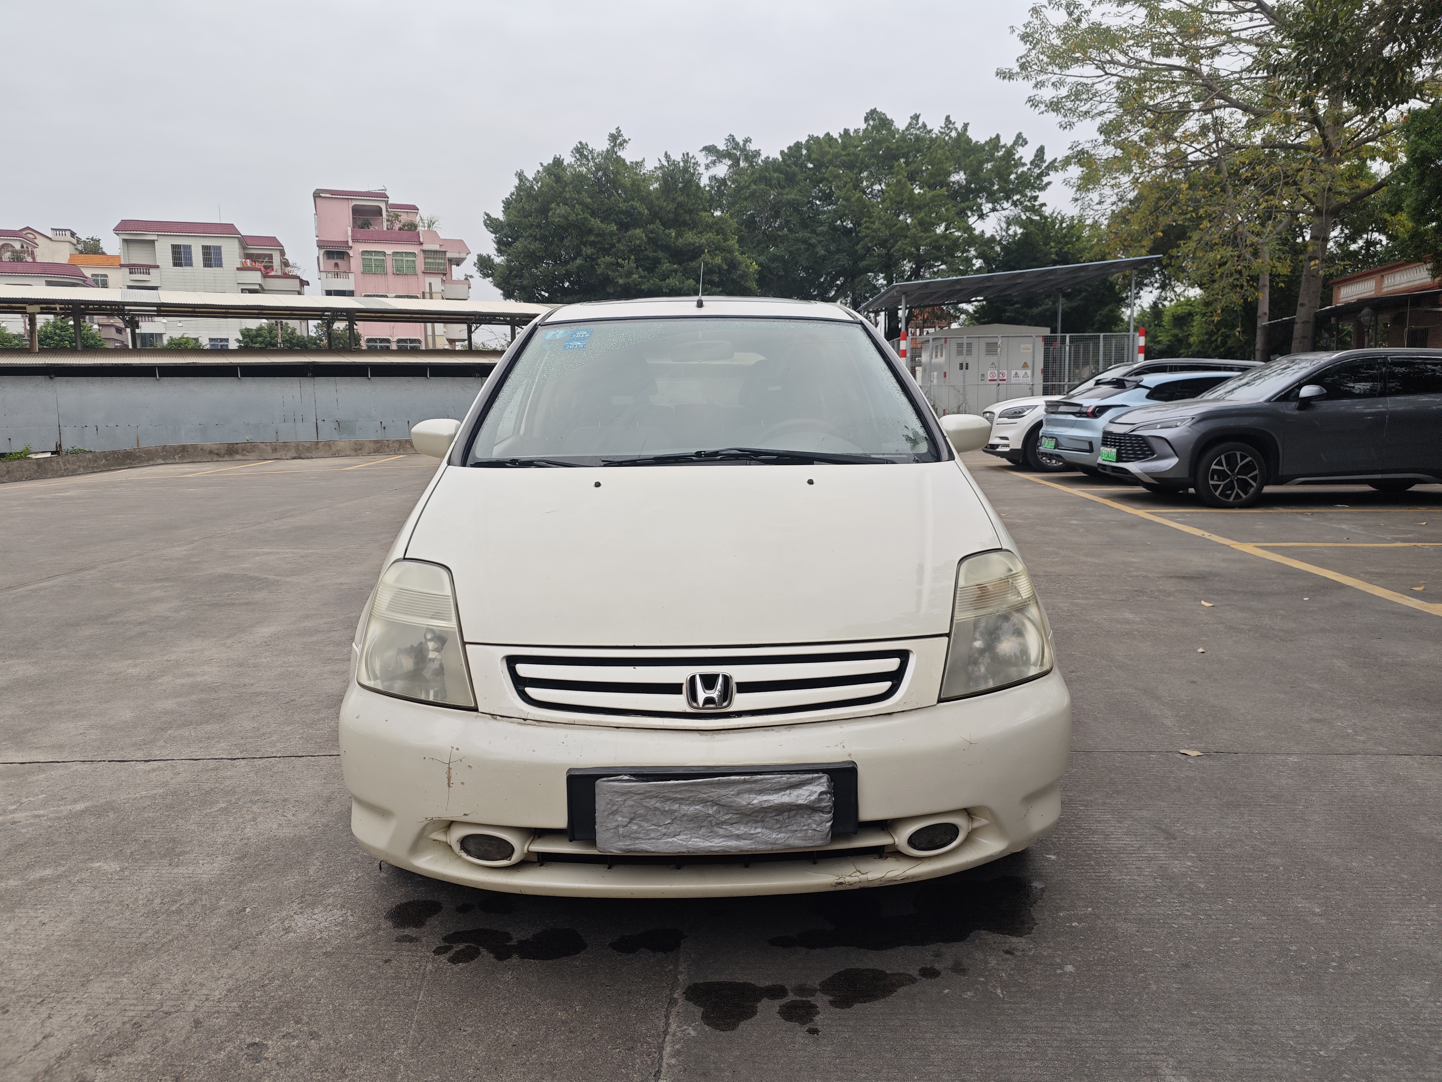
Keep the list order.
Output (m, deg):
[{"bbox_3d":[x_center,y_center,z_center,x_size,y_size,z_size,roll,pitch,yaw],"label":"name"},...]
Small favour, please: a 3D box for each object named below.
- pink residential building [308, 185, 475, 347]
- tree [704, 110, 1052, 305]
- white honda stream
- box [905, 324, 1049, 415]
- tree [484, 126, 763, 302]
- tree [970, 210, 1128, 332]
[{"bbox_3d":[-25.953,-17.642,82.584,11.500,17.800,10.500,-3,7,-17],"label":"pink residential building"},{"bbox_3d":[6.658,-11.309,43.962,14.400,13.800,12.800,-1,7,0],"label":"tree"},{"bbox_3d":[-0.072,-0.197,4.127,1.750,1.590,4.550,-1,7,-1],"label":"white honda stream"},{"bbox_3d":[6.844,-4.461,27.673,2.900,2.550,2.700,-1,7,-4],"label":"box"},{"bbox_3d":[-4.738,-10.940,44.997,12.000,13.100,11.000,-1,7,0],"label":"tree"},{"bbox_3d":[12.498,-8.194,39.315,6.600,8.600,6.200,-1,7,0],"label":"tree"}]

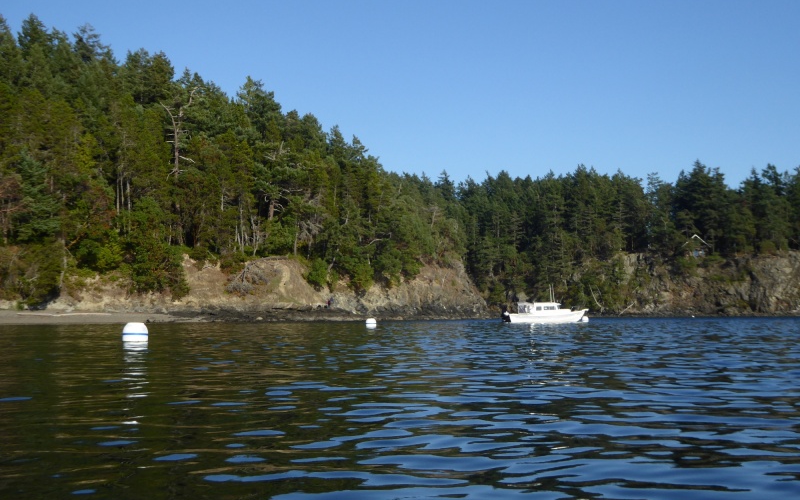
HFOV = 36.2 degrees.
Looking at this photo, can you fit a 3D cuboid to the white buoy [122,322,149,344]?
[{"bbox_3d":[-6.686,2.116,31.000,0.640,0.550,0.640,0,-3,0],"label":"white buoy"}]

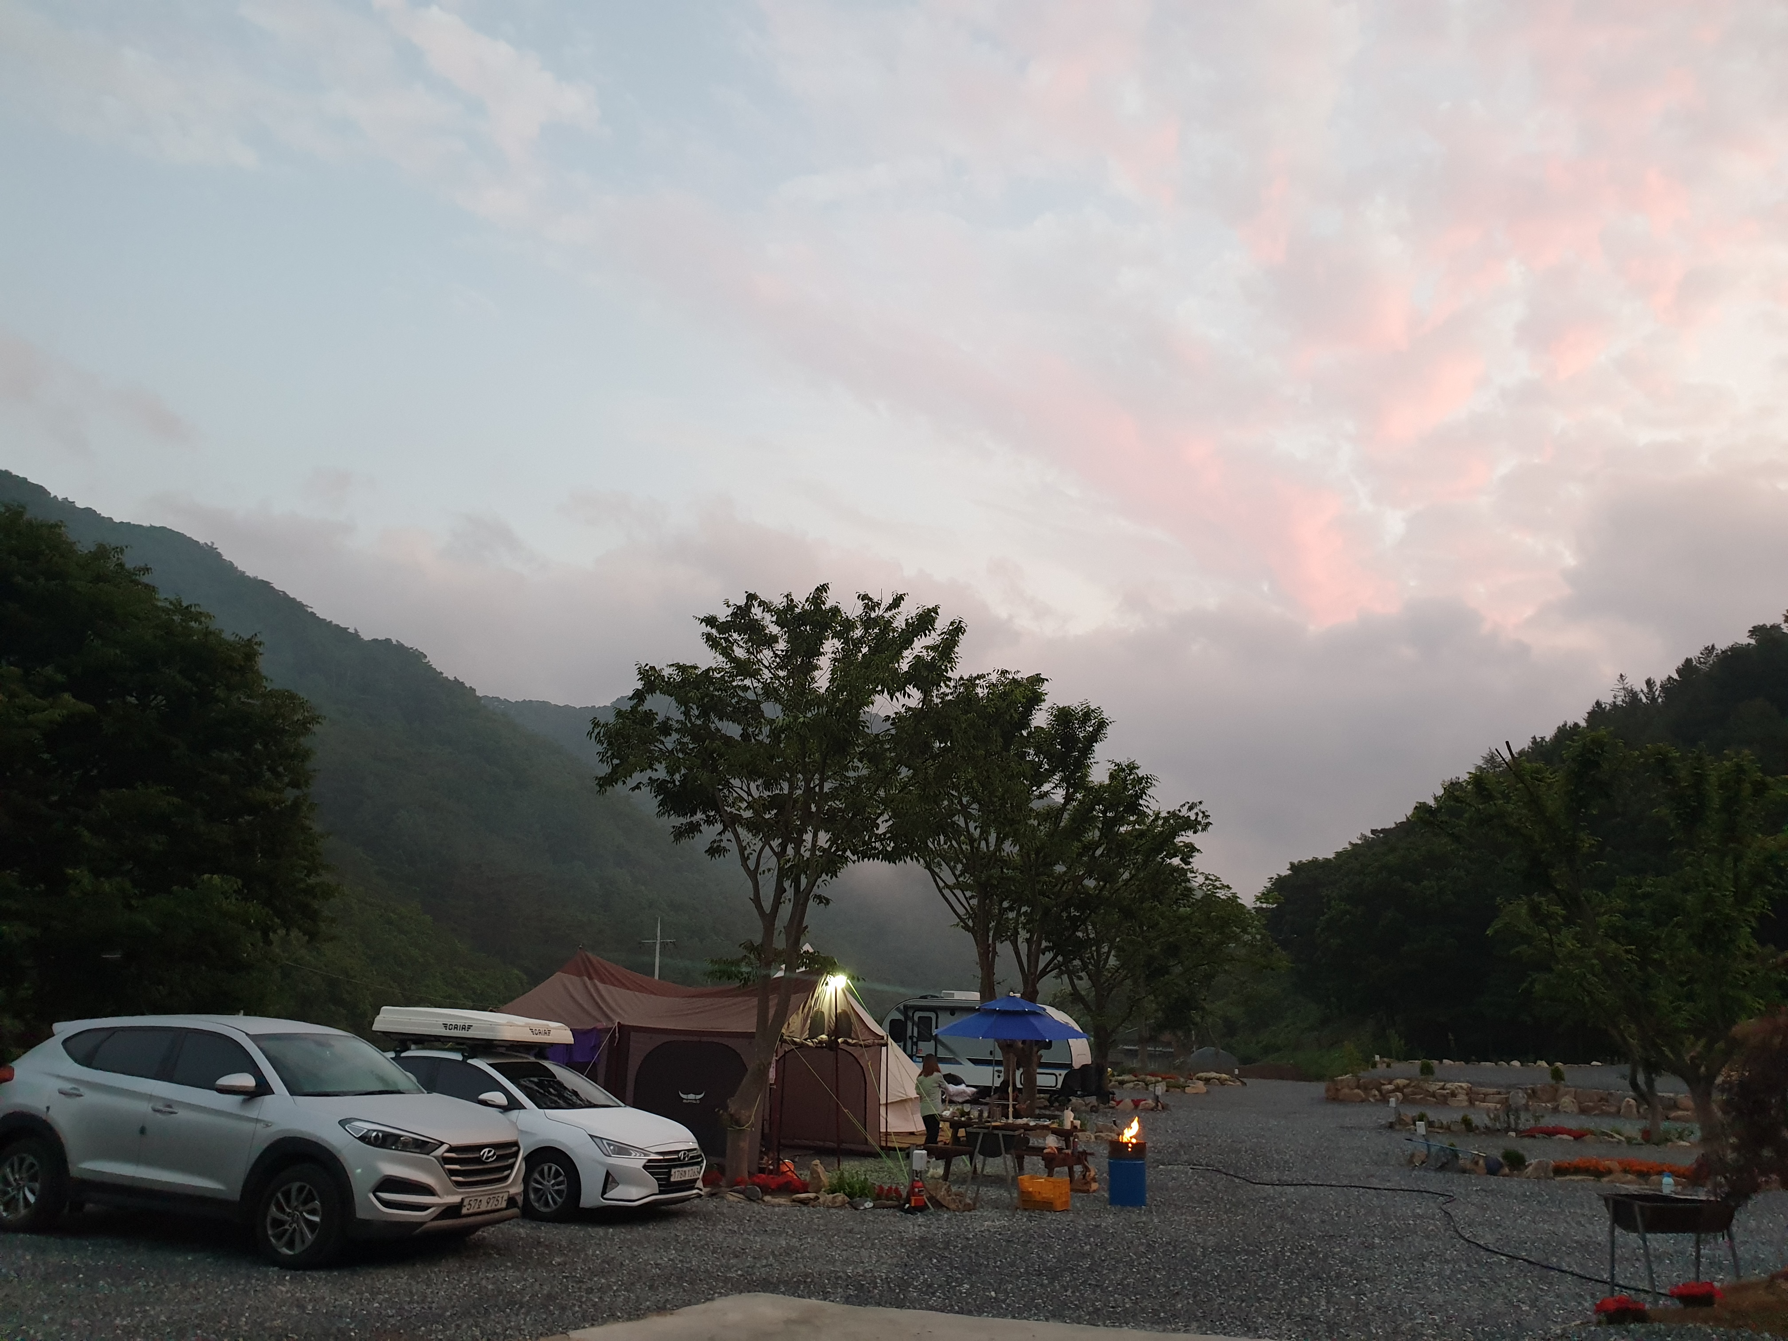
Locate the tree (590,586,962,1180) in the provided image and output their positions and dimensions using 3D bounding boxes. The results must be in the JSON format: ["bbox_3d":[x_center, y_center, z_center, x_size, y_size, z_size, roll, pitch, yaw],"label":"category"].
[{"bbox_3d":[-1.596,2.677,17.529,4.750,7.583,4.700,2,-16,0],"label":"tree"}]

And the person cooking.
[{"bbox_3d":[0.498,6.170,18.626,0.480,1.640,0.450,-10,-20,35],"label":"person cooking"}]

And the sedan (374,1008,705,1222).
[{"bbox_3d":[-3.996,4.418,13.438,4.620,1.700,1.820,-5,-18,24],"label":"sedan"}]

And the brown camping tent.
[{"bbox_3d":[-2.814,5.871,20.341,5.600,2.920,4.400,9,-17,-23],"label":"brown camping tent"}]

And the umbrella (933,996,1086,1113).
[{"bbox_3d":[1.634,5.883,19.034,2.150,2.441,2.150,2,-16,0],"label":"umbrella"}]

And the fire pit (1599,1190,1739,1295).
[{"bbox_3d":[6.254,4.594,10.818,0.840,0.730,0.600,1,-16,3],"label":"fire pit"}]

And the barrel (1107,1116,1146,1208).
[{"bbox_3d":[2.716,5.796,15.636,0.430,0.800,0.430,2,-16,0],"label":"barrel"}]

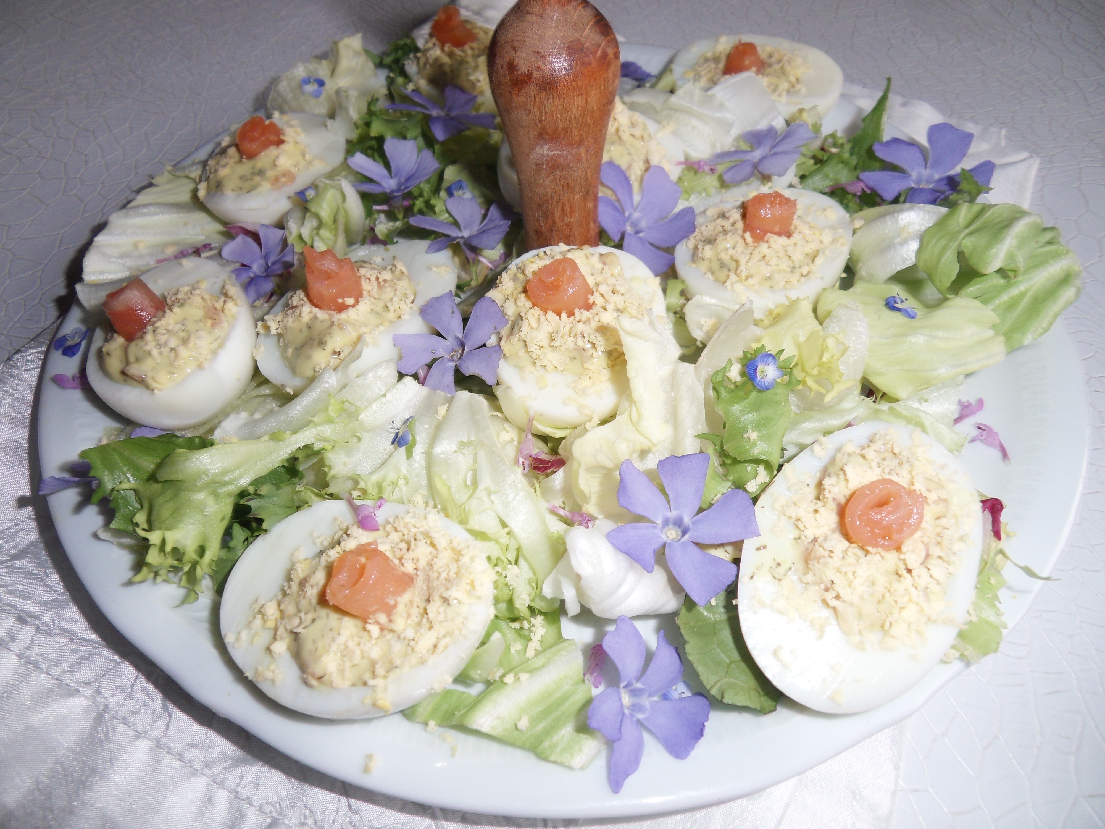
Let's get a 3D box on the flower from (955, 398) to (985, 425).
[{"bbox_3d":[0.103,-0.001,0.190,0.011,0.004,0.005,-30,58,-21],"label":"flower"}]

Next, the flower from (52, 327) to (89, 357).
[{"bbox_3d":[-0.126,-0.019,0.201,0.009,0.004,0.009,0,52,0],"label":"flower"}]

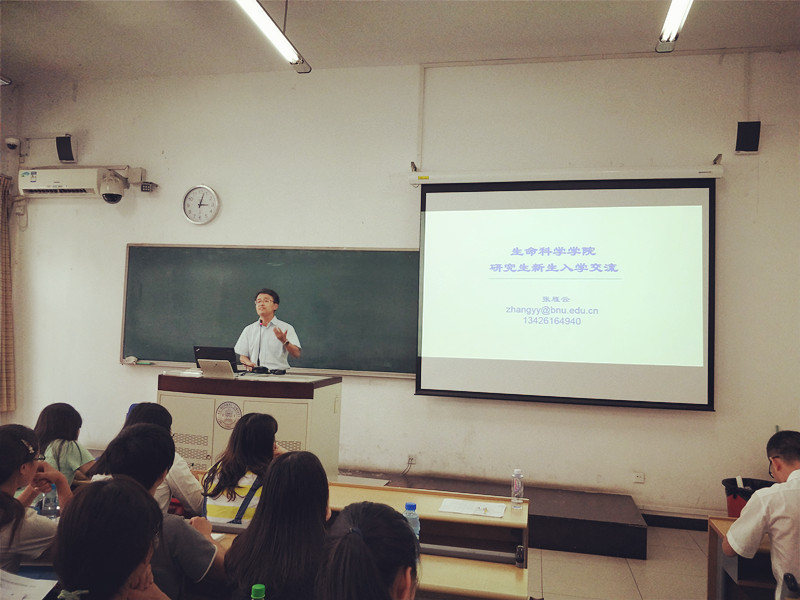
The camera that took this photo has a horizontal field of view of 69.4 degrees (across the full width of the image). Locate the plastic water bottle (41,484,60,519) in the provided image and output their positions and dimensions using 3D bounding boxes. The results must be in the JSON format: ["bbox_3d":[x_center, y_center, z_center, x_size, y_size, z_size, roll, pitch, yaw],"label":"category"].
[{"bbox_3d":[-1.436,0.875,2.384,0.069,0.225,0.069,1,-2,12],"label":"plastic water bottle"}]

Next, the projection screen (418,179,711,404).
[{"bbox_3d":[1.380,-0.077,5.012,2.464,1.914,0.071,1,-2,12],"label":"projection screen"}]

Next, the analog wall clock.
[{"bbox_3d":[-2.016,-0.965,5.867,0.394,0.394,0.051,1,-2,12],"label":"analog wall clock"}]

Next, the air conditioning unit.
[{"bbox_3d":[-3.544,-1.221,6.124,0.959,0.283,0.202,1,-2,12],"label":"air conditioning unit"}]

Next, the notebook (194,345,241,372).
[{"bbox_3d":[-1.424,0.483,4.670,0.346,0.205,0.315,1,-3,13],"label":"notebook"}]

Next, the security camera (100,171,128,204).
[{"bbox_3d":[-2.878,-1.130,5.803,0.222,0.323,0.273,1,-2,12],"label":"security camera"}]

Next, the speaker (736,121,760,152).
[{"bbox_3d":[2.850,-1.333,4.733,0.170,0.258,0.162,1,6,15],"label":"speaker"}]

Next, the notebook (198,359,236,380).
[{"bbox_3d":[-1.310,0.500,4.235,0.242,0.151,0.192,1,-2,12],"label":"notebook"}]

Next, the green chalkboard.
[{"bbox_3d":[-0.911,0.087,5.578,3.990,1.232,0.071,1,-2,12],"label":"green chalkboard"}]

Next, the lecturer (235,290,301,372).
[{"bbox_3d":[-1.194,0.740,5.130,0.586,1.692,0.424,2,-2,0],"label":"lecturer"}]

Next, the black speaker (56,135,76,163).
[{"bbox_3d":[-3.517,-1.590,6.103,0.182,0.273,0.162,2,6,6],"label":"black speaker"}]

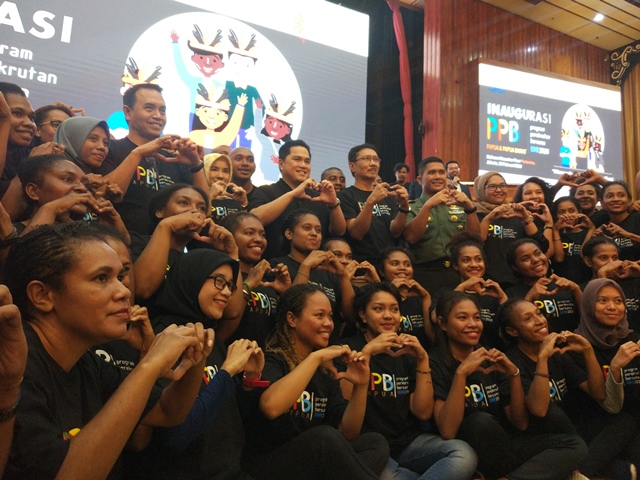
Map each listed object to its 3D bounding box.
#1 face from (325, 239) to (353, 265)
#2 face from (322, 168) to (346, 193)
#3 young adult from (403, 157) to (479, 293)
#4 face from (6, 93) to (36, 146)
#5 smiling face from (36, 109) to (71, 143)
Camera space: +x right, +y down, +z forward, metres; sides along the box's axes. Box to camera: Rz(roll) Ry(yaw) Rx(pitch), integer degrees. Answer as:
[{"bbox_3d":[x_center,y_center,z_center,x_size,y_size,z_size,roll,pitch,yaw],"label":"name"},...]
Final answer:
[{"bbox_3d":[0.101,0.084,2.820,0.155,0.205,0.170,6,-8,-26],"label":"face"},{"bbox_3d":[0.099,-0.398,3.520,0.160,0.215,0.170,7,-10,-28],"label":"face"},{"bbox_3d":[0.790,0.306,3.279,0.500,1.740,0.400,5,-7,-18],"label":"young adult"},{"bbox_3d":[-1.128,-0.458,1.950,0.160,0.210,0.145,0,-7,15],"label":"face"},{"bbox_3d":[-1.256,-0.532,2.450,0.170,0.200,0.150,0,-7,18],"label":"smiling face"}]

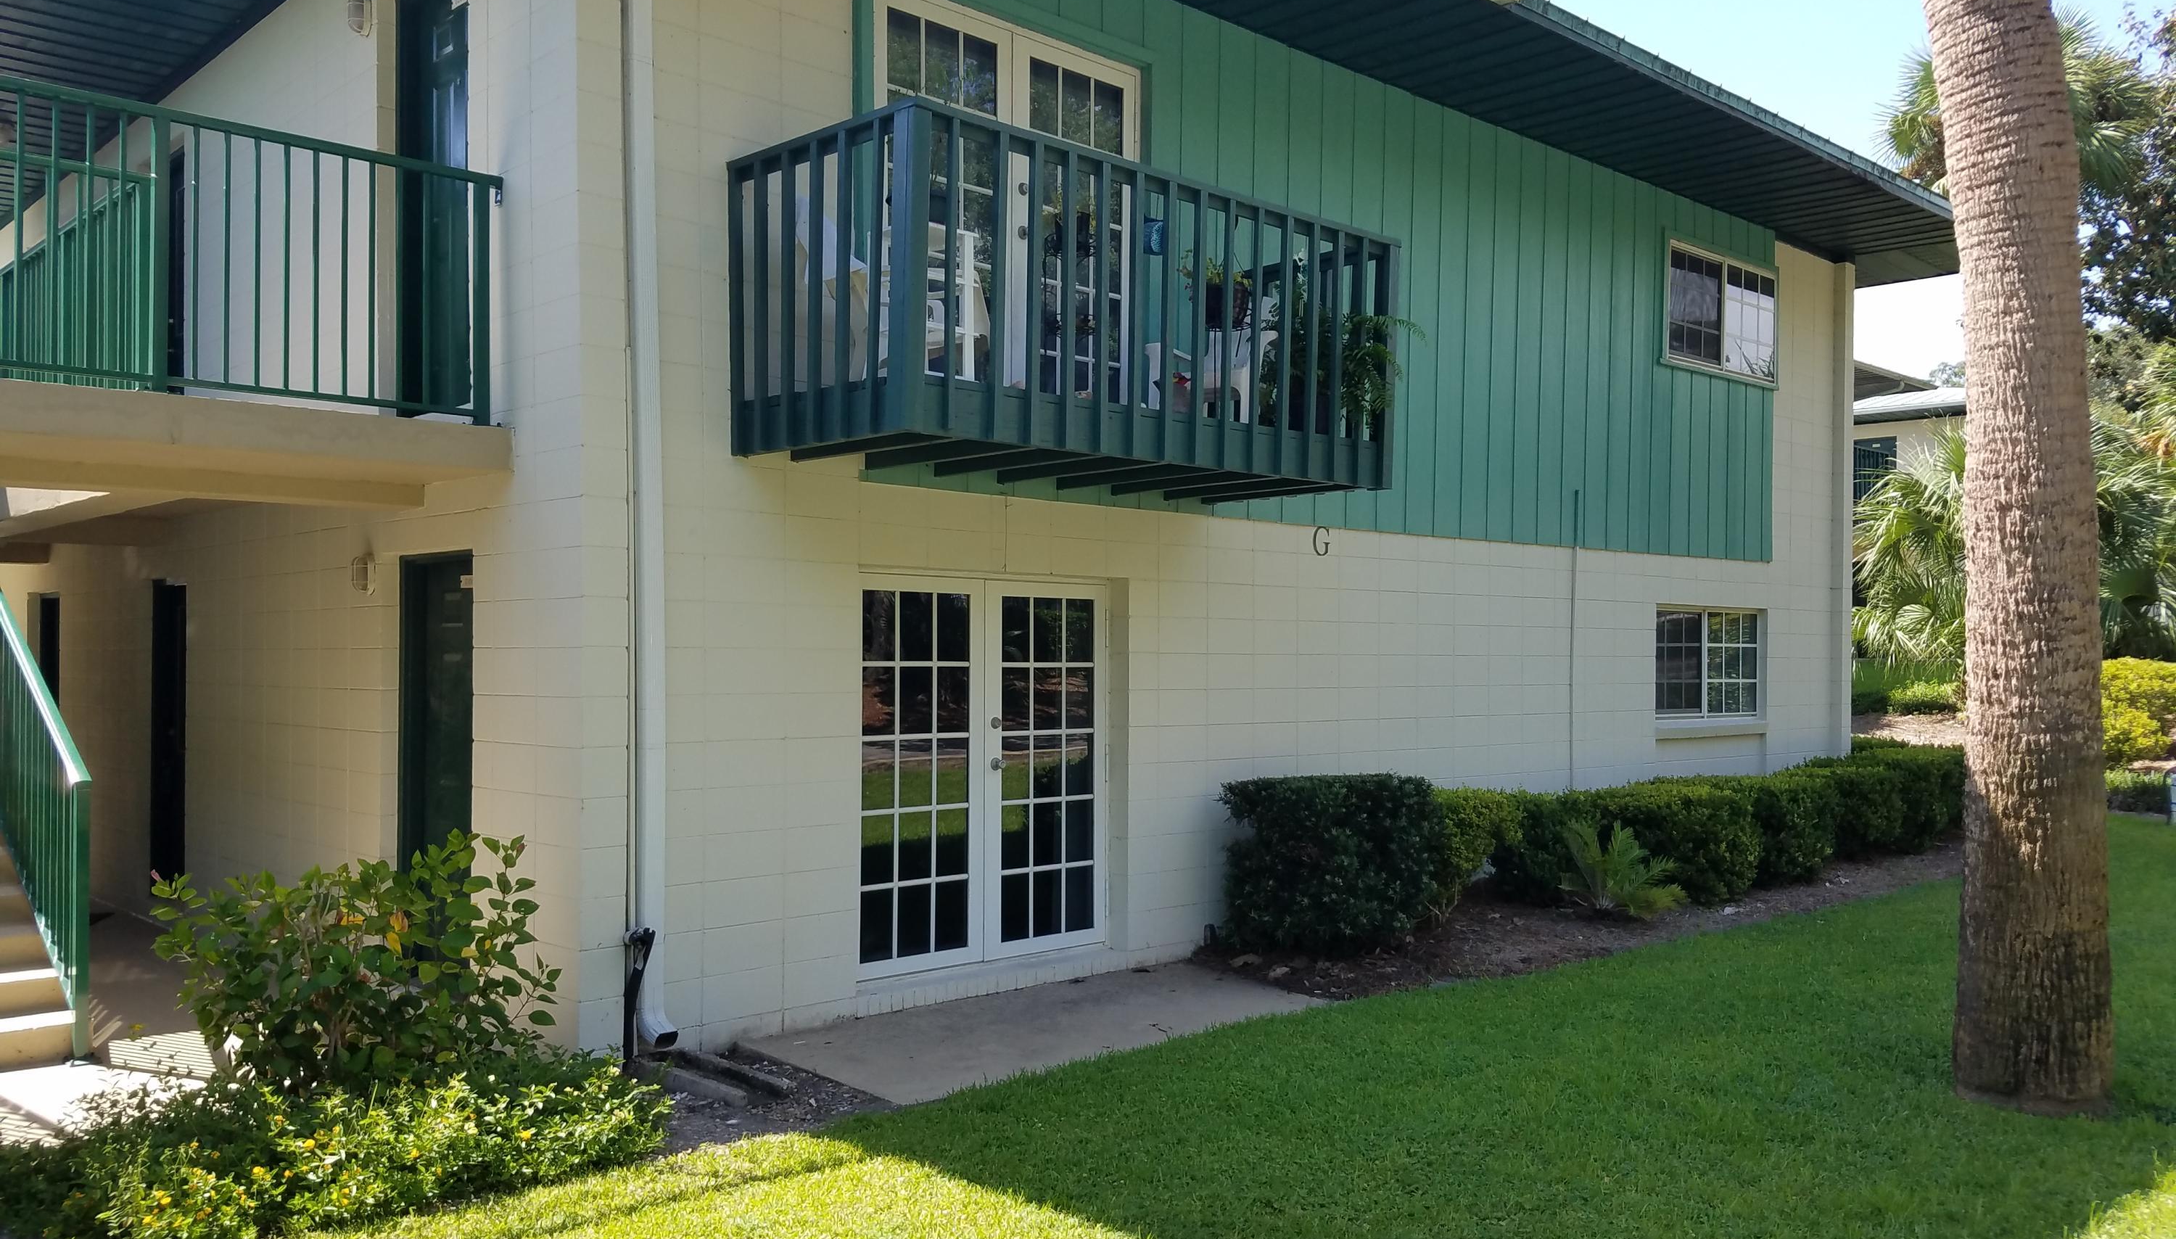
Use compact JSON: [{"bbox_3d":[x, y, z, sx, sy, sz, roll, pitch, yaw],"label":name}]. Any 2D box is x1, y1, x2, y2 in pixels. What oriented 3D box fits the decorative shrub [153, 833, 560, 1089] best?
[{"bbox_3d":[-2.747,1.308,6.150,1.400,1.000,1.200,1,-2,-42],"label":"decorative shrub"}]

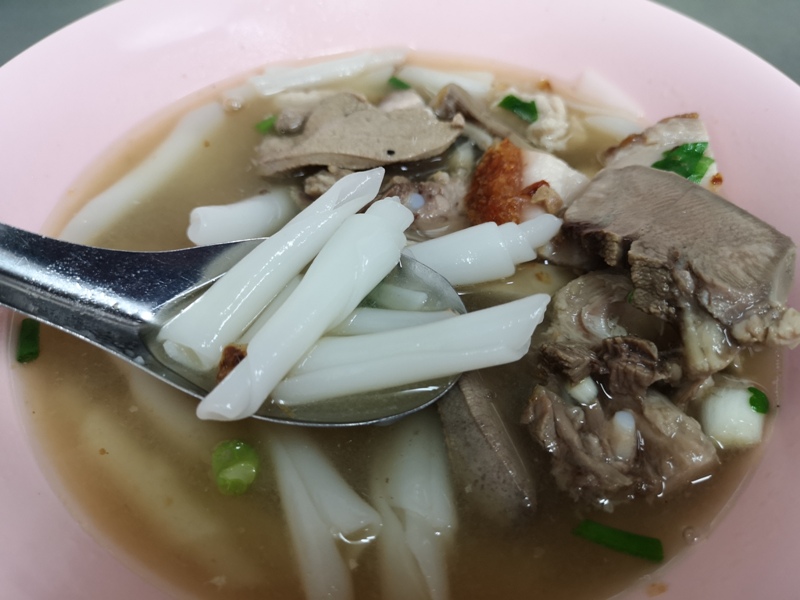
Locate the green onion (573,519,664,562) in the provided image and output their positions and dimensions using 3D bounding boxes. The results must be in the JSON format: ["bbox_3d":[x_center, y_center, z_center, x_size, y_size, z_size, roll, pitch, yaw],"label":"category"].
[{"bbox_3d":[0.036,0.040,0.103,0.013,0.003,0.003,15,54,12],"label":"green onion"}]

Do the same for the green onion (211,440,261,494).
[{"bbox_3d":[-0.029,0.030,0.110,0.008,0.006,0.008,0,53,1],"label":"green onion"}]

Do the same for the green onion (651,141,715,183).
[{"bbox_3d":[0.063,-0.031,0.140,0.013,0.005,0.009,2,53,3],"label":"green onion"}]

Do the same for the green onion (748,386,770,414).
[{"bbox_3d":[0.065,0.018,0.112,0.003,0.003,0.004,-17,54,-12],"label":"green onion"}]

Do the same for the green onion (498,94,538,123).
[{"bbox_3d":[0.031,-0.050,0.164,0.010,0.004,0.005,16,55,13],"label":"green onion"}]

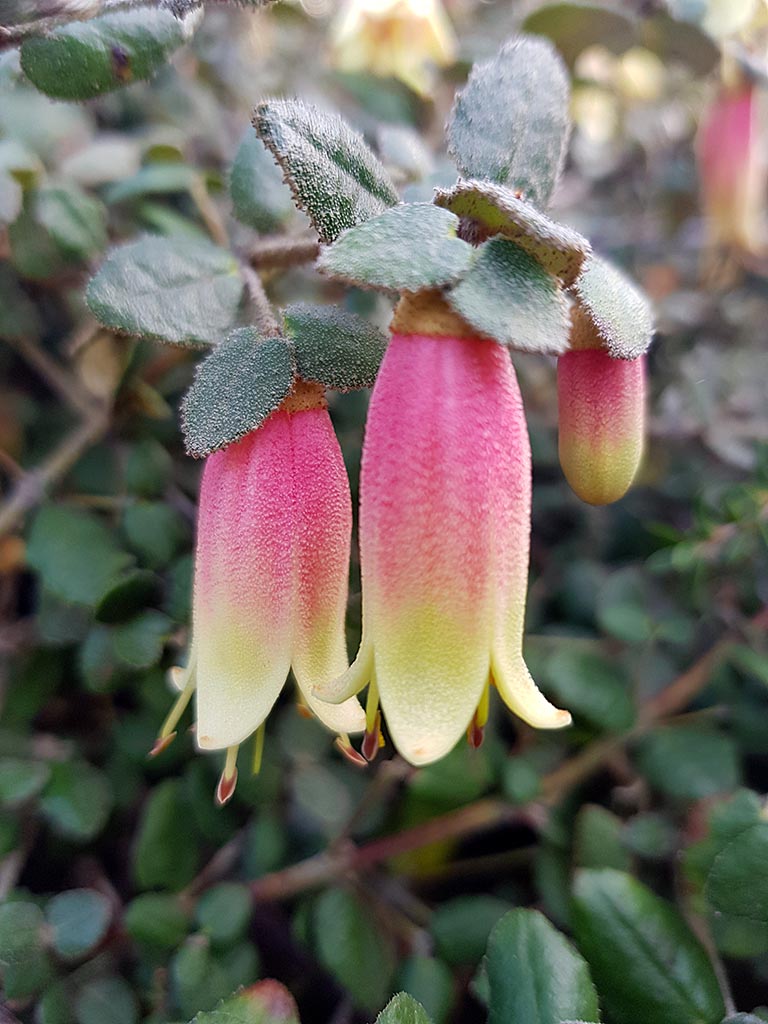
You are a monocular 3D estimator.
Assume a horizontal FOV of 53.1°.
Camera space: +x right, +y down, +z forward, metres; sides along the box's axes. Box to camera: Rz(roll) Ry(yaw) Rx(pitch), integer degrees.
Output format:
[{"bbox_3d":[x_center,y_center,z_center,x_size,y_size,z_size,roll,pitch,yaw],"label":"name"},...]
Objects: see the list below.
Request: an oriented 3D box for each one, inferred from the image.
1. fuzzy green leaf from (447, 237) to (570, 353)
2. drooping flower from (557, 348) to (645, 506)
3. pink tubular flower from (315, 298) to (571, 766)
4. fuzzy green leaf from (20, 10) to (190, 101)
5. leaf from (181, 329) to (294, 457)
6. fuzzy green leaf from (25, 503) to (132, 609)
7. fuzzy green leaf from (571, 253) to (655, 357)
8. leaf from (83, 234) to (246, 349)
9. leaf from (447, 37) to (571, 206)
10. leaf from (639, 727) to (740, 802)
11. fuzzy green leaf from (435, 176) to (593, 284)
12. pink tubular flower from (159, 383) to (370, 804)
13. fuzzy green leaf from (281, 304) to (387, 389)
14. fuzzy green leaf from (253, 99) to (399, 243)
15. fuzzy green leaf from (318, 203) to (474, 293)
[{"bbox_3d":[0.016,-0.028,0.099,0.013,0.017,0.005,-24,-23,-16],"label":"fuzzy green leaf"},{"bbox_3d":[0.030,-0.012,0.106,0.012,0.022,0.012,0,15,0],"label":"drooping flower"},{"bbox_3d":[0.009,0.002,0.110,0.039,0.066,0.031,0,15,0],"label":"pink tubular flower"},{"bbox_3d":[-0.042,-0.068,0.115,0.025,0.012,0.005,-15,6,-1],"label":"fuzzy green leaf"},{"bbox_3d":[-0.020,-0.017,0.106,0.013,0.021,0.005,37,-7,20],"label":"leaf"},{"bbox_3d":[-0.075,0.011,0.190,0.029,0.025,0.006,9,-16,9],"label":"fuzzy green leaf"},{"bbox_3d":[0.033,-0.030,0.111,0.006,0.019,0.014,-38,-13,34],"label":"fuzzy green leaf"},{"bbox_3d":[-0.035,-0.035,0.122,0.025,0.021,0.005,-3,-21,-1],"label":"leaf"},{"bbox_3d":[0.019,-0.059,0.116,0.018,0.025,0.005,7,-3,7],"label":"leaf"},{"bbox_3d":[0.070,0.057,0.175,0.022,0.005,0.018,5,60,3],"label":"leaf"},{"bbox_3d":[0.018,-0.038,0.104,0.021,0.007,0.013,28,6,3],"label":"fuzzy green leaf"},{"bbox_3d":[-0.017,0.011,0.107,0.027,0.056,0.026,4,15,0],"label":"pink tubular flower"},{"bbox_3d":[-0.007,-0.023,0.108,0.015,0.013,0.005,25,-21,4],"label":"fuzzy green leaf"},{"bbox_3d":[-0.007,-0.045,0.102,0.021,0.013,0.005,43,-7,-6],"label":"fuzzy green leaf"},{"bbox_3d":[0.002,-0.033,0.096,0.020,0.015,0.006,-15,-29,-1],"label":"fuzzy green leaf"}]

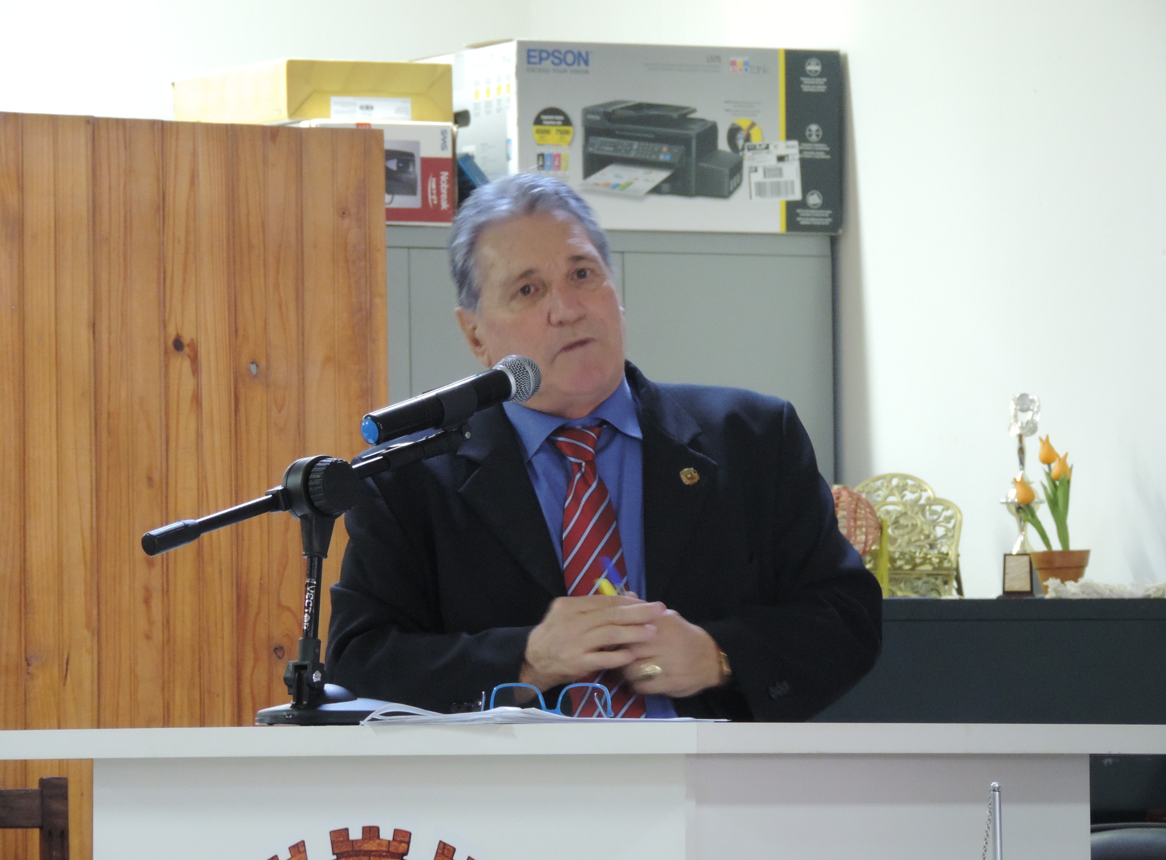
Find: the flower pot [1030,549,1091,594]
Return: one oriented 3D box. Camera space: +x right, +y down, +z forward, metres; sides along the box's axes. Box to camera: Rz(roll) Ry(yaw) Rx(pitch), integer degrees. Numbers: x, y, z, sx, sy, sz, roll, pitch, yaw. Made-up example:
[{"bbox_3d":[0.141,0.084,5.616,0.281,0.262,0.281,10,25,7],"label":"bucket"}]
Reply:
[{"bbox_3d":[0.697,0.210,12.300,0.089,0.068,0.089,0,-2,0],"label":"flower pot"}]

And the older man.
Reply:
[{"bbox_3d":[0.028,0.569,9.165,0.590,1.700,0.400,0,-2,-3],"label":"older man"}]

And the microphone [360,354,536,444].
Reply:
[{"bbox_3d":[-0.140,-0.030,8.950,0.230,0.051,0.051,-17,-3,-31],"label":"microphone"}]

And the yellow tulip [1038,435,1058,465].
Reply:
[{"bbox_3d":[0.679,0.029,12.300,0.029,0.043,0.029,0,-2,0],"label":"yellow tulip"}]

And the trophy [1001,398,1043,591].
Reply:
[{"bbox_3d":[0.639,0.095,12.300,0.056,0.292,0.050,0,-2,-8],"label":"trophy"}]

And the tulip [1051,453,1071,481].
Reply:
[{"bbox_3d":[0.699,0.055,12.300,0.028,0.041,0.028,0,-2,0],"label":"tulip"}]

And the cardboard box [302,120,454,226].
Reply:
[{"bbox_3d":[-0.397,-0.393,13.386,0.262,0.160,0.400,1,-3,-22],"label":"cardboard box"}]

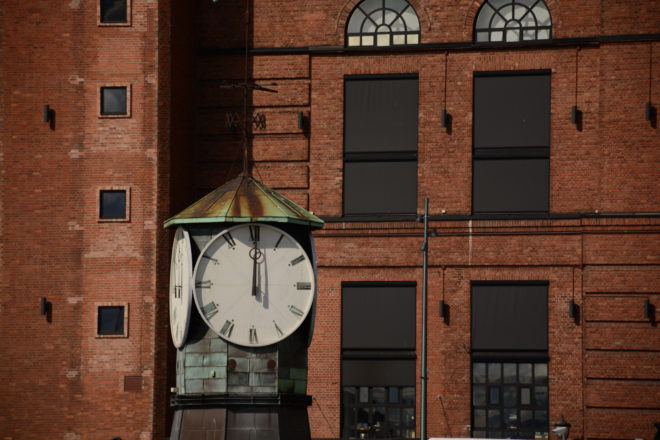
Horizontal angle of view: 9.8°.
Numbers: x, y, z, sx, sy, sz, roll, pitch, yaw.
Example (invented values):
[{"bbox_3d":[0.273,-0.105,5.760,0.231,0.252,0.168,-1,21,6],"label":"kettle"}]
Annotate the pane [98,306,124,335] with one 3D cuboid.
[{"bbox_3d":[-6.639,3.045,116.861,0.810,0.850,0.060,-1,-4,17],"label":"pane"}]

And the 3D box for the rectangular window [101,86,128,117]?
[{"bbox_3d":[-6.585,-3.622,117.366,0.900,0.930,0.130,-1,-4,17],"label":"rectangular window"}]

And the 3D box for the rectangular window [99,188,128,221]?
[{"bbox_3d":[-6.593,-0.472,117.122,0.920,0.950,0.130,-1,-4,17],"label":"rectangular window"}]

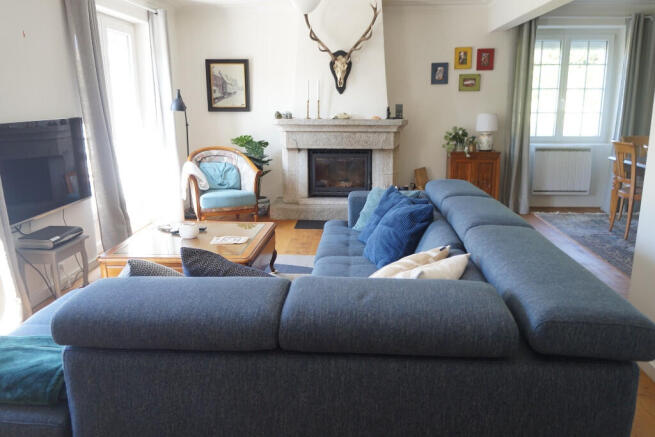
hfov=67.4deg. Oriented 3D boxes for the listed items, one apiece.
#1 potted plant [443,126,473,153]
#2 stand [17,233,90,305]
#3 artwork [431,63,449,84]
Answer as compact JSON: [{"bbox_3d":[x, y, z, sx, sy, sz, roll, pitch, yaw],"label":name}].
[{"bbox_3d":[1.549,-0.934,5.834,0.360,0.320,0.320,0,14,4],"label":"potted plant"},{"bbox_3d":[-1.891,0.398,3.424,0.291,0.470,0.379,0,14,4],"label":"stand"},{"bbox_3d":[1.343,-1.727,5.871,0.200,0.249,0.020,0,14,4],"label":"artwork"}]

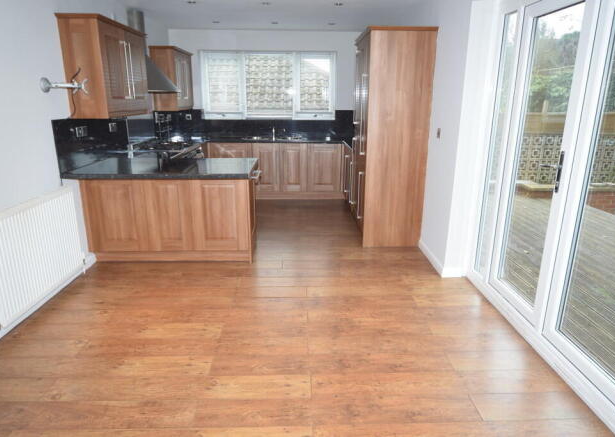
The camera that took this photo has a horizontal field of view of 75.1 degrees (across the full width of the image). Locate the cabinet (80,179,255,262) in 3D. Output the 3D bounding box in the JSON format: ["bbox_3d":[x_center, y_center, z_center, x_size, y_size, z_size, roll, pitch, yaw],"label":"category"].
[{"bbox_3d":[-1.290,-0.074,3.989,1.513,0.861,0.639,0,17,-1],"label":"cabinet"}]

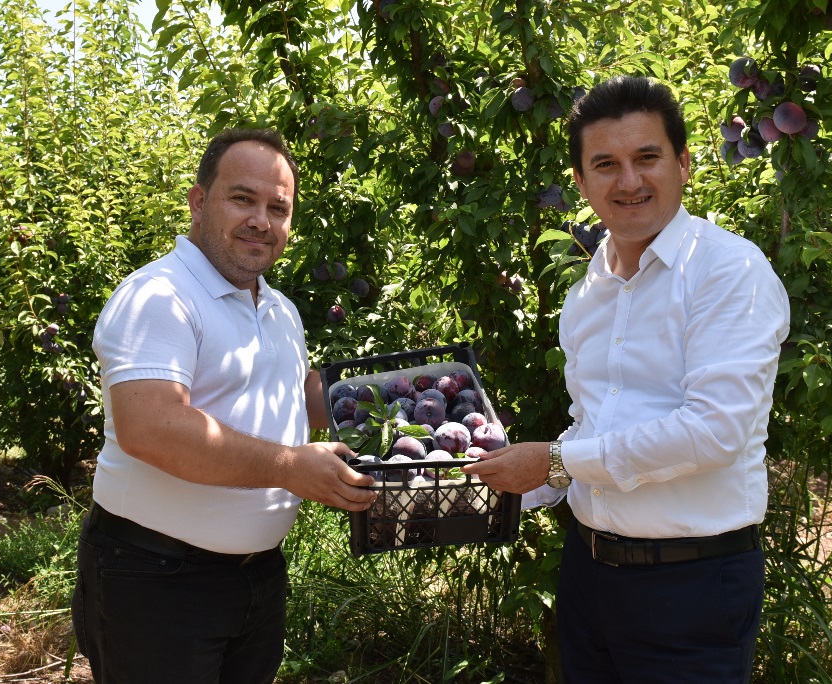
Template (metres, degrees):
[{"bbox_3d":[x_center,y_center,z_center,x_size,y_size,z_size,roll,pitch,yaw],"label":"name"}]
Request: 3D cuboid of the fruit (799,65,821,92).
[{"bbox_3d":[0.761,-0.509,1.980,0.049,0.049,0.049,0,8,0],"label":"fruit"}]

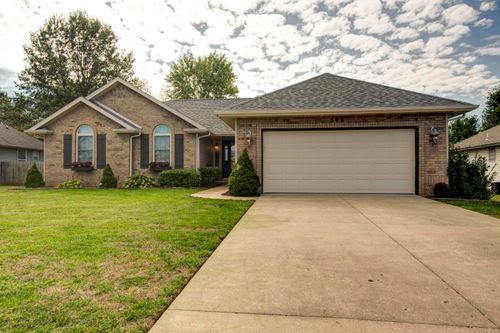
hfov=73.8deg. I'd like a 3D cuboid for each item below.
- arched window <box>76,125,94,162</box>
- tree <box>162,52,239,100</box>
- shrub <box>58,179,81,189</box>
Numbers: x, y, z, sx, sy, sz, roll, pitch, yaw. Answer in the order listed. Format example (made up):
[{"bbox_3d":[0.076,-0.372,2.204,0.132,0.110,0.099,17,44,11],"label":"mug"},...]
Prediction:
[{"bbox_3d":[-7.493,-0.909,15.179,0.850,1.950,0.120,0,-1,8],"label":"arched window"},{"bbox_3d":[-4.846,-5.049,32.888,7.205,12.485,7.205,0,-1,8],"label":"tree"},{"bbox_3d":[-7.946,0.753,14.750,0.880,0.410,0.620,0,-1,8],"label":"shrub"}]

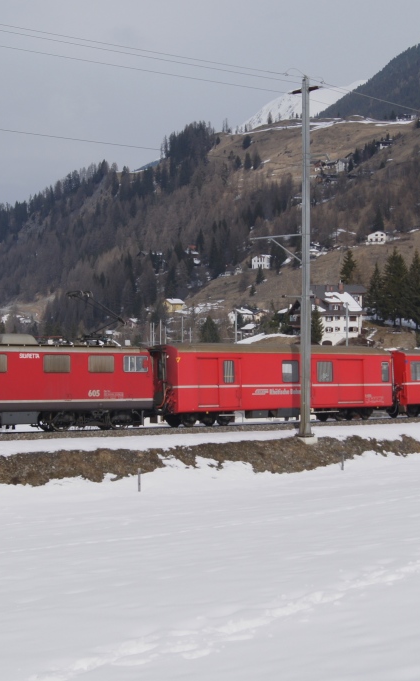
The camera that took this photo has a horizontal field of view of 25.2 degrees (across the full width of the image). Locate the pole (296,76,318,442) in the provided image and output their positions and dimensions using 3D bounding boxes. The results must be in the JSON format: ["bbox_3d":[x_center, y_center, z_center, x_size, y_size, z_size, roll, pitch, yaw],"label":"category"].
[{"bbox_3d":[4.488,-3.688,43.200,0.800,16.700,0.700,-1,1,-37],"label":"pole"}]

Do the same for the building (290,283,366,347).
[{"bbox_3d":[30.820,-6.560,246.000,18.500,15.500,13.500,0,1,12],"label":"building"}]

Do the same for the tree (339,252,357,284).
[{"bbox_3d":[41.312,-21.133,280.000,5.800,11.500,5.800,0,1,0],"label":"tree"}]

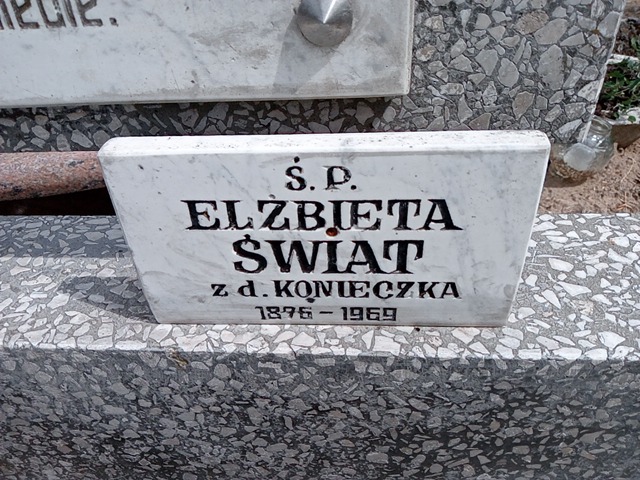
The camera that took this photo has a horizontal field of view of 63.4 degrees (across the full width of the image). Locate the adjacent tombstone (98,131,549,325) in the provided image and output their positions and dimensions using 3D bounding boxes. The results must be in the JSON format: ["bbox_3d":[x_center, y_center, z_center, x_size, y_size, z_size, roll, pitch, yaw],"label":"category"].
[{"bbox_3d":[0.003,0.000,0.421,0.310,0.174,0.029,0,39,4],"label":"adjacent tombstone"}]

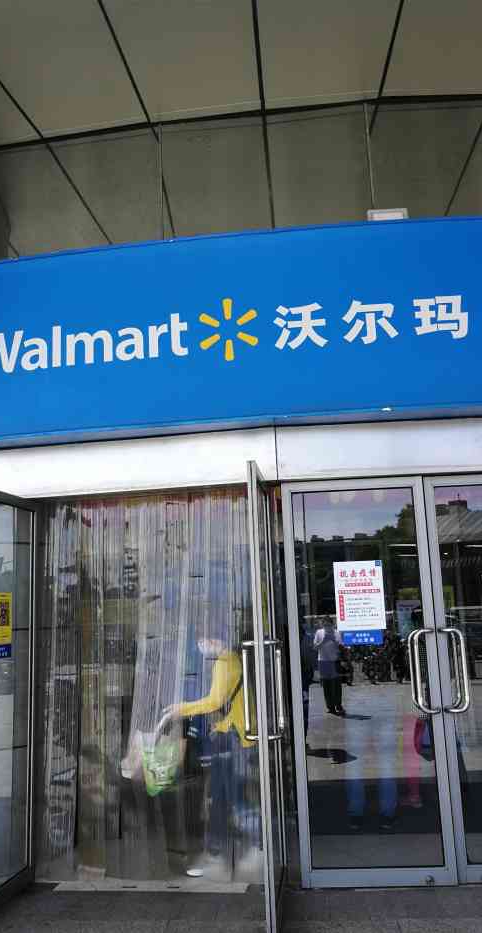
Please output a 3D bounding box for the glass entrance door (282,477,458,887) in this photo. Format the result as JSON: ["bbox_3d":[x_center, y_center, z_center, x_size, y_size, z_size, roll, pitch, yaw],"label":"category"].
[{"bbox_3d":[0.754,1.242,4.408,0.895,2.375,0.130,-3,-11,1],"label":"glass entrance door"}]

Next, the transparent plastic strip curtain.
[{"bbox_3d":[-0.546,1.342,4.654,1.550,2.370,0.100,-4,-11,7],"label":"transparent plastic strip curtain"}]

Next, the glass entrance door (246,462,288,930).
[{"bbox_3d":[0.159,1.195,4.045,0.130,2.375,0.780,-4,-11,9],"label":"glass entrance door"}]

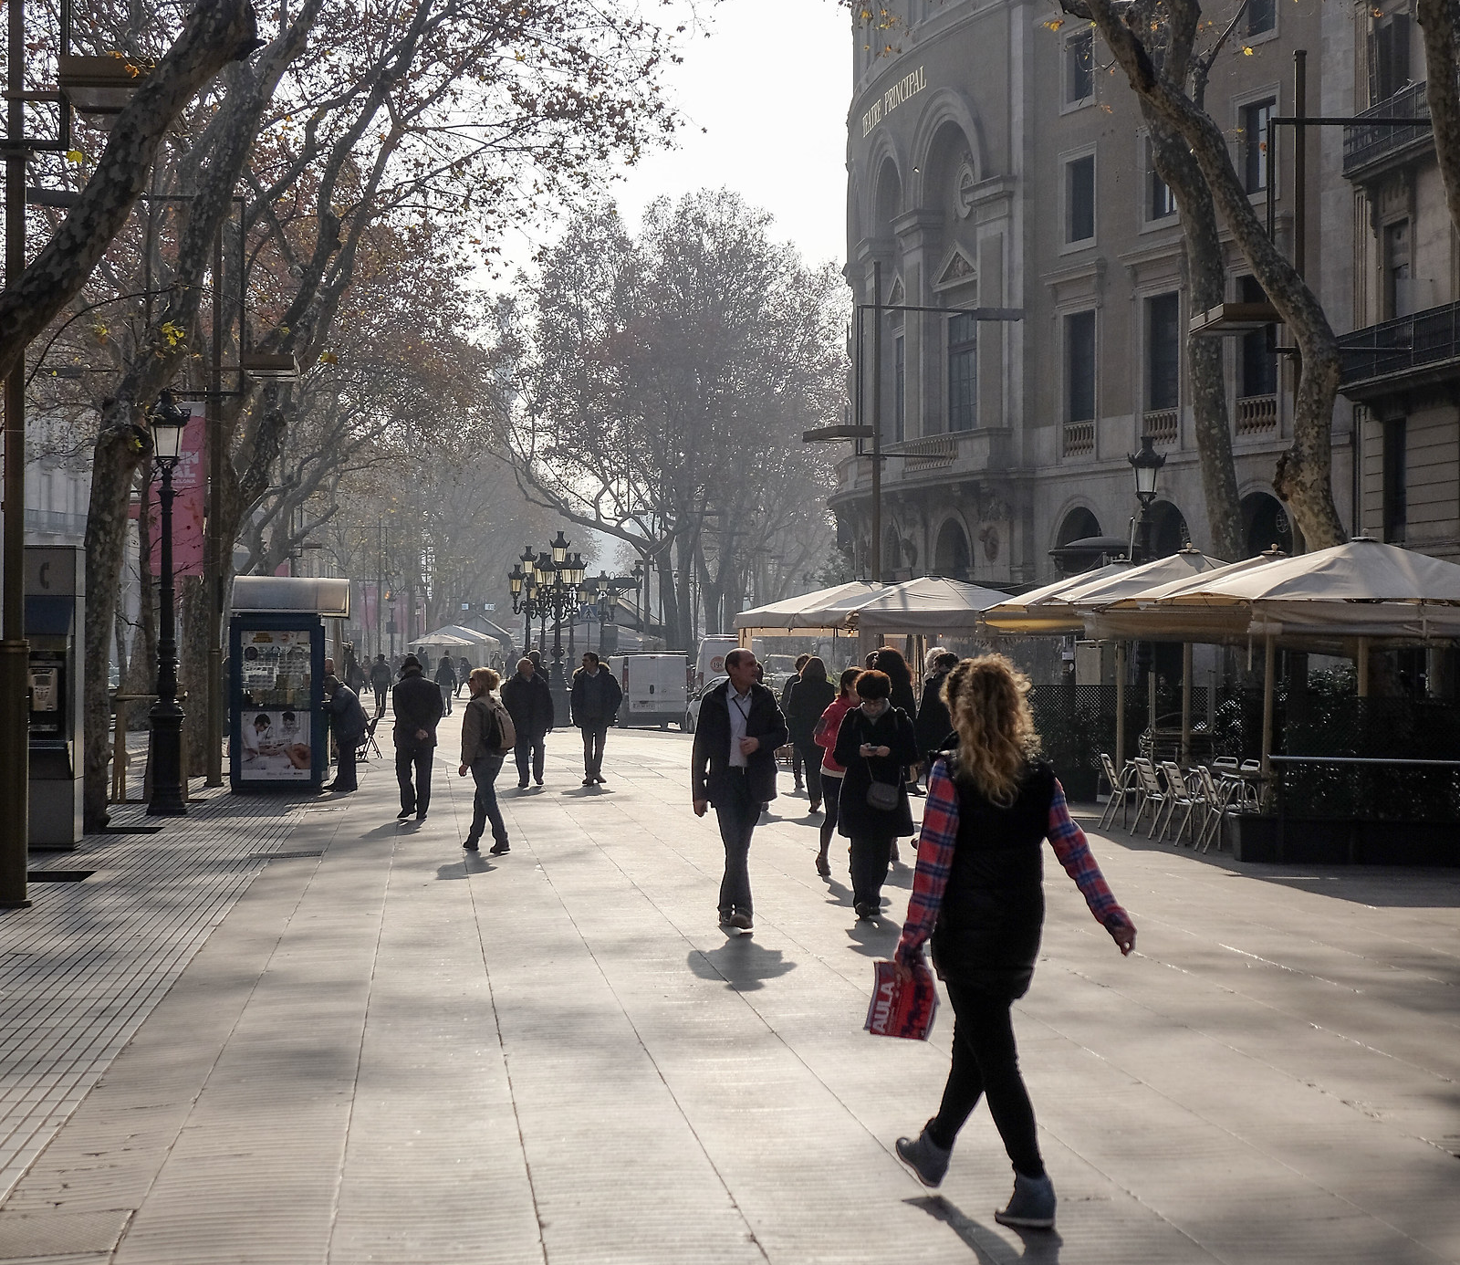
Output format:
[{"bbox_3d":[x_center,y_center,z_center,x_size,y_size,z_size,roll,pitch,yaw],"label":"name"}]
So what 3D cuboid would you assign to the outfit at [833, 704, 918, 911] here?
[{"bbox_3d":[0.951,1.137,17.400,0.560,1.351,0.400,0,0,-1],"label":"outfit"}]

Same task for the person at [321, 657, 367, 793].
[{"bbox_3d":[-4.946,1.203,34.300,0.620,1.650,0.500,0,0,-3],"label":"person"}]

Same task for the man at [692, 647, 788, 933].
[{"bbox_3d":[0.060,0.975,16.850,0.600,1.740,0.480,0,0,-3],"label":"man"}]

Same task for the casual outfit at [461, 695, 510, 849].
[{"bbox_3d":[-2.140,1.215,23.400,0.450,1.369,0.470,0,-1,31],"label":"casual outfit"}]

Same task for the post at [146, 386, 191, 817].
[{"bbox_3d":[-6.062,-0.330,28.900,0.480,4.600,0.480,0,0,-7],"label":"post"}]

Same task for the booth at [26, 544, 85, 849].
[{"bbox_3d":[-6.134,0.587,23.950,0.580,2.660,0.650,0,0,-7],"label":"booth"}]

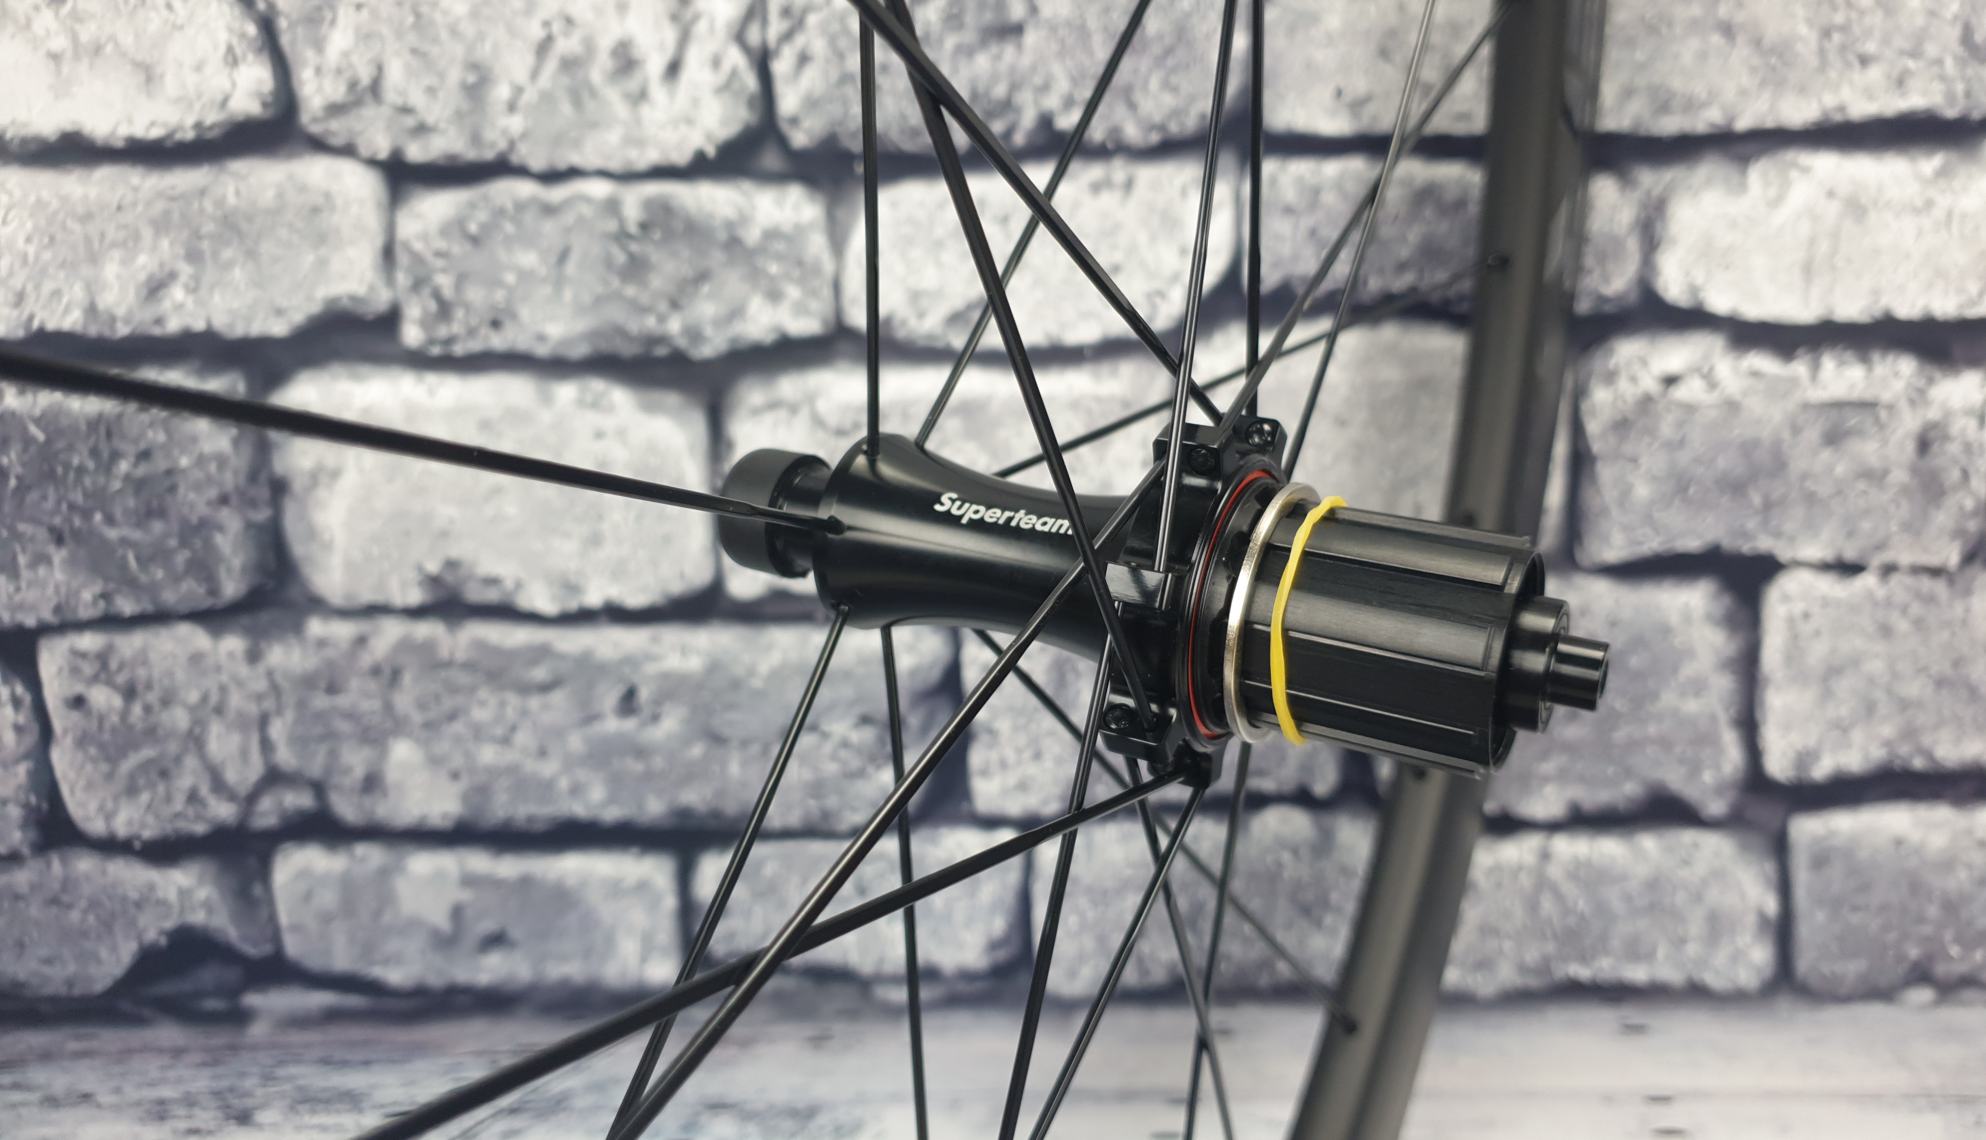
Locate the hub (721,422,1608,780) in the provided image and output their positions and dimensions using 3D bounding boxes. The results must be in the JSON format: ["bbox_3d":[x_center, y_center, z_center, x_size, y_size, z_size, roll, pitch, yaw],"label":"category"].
[{"bbox_3d":[0.021,0.002,0.242,0.148,0.057,0.057,12,23,28],"label":"hub"}]

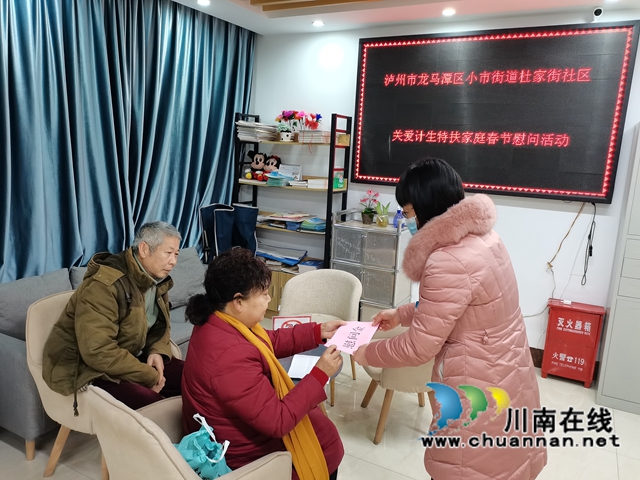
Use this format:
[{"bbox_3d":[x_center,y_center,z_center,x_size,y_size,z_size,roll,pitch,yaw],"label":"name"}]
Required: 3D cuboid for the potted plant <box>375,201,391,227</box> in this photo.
[{"bbox_3d":[0.498,-0.209,3.815,0.120,0.205,0.110,8,13,26],"label":"potted plant"}]

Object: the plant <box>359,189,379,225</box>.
[{"bbox_3d":[0.395,-0.270,3.892,0.155,0.285,0.140,8,13,26],"label":"plant"}]

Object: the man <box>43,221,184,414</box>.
[{"bbox_3d":[-0.872,0.522,2.207,0.720,1.240,0.570,8,13,25],"label":"man"}]

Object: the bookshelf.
[{"bbox_3d":[-0.259,-0.155,4.208,0.930,1.810,0.320,8,13,26],"label":"bookshelf"}]

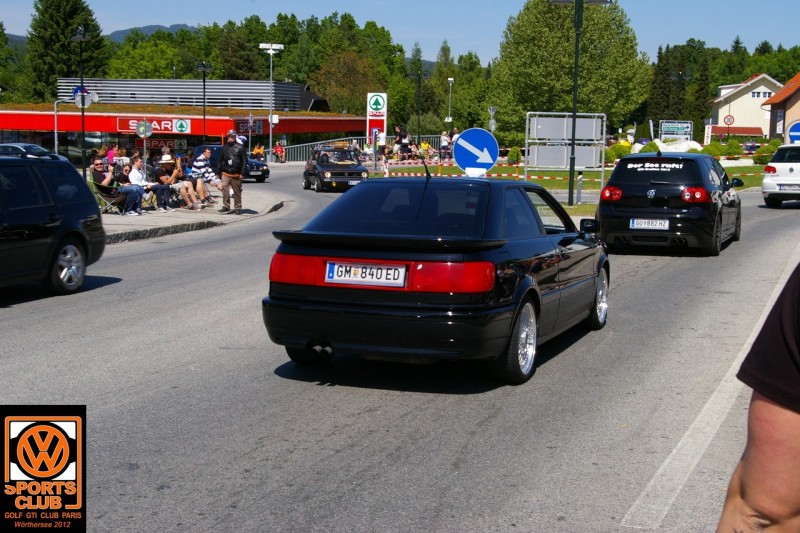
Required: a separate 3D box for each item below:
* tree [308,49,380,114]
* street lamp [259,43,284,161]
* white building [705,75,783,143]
[{"bbox_3d":[-4.908,-14.811,104.027,6.700,9.700,6.700,1,6,3],"label":"tree"},{"bbox_3d":[-7.084,-9.028,63.653,1.400,6.537,0.600,0,6,-6],"label":"street lamp"},{"bbox_3d":[39.384,-16.412,126.337,10.500,8.800,11.000,2,6,11],"label":"white building"}]

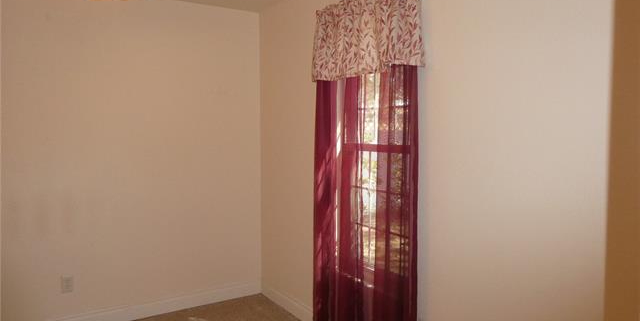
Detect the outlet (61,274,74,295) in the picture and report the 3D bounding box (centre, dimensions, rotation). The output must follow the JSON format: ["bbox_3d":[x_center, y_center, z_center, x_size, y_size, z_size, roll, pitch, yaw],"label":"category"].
[{"bbox_3d":[-1.771,0.868,3.112,0.073,0.116,0.012,-3,5,-33],"label":"outlet"}]

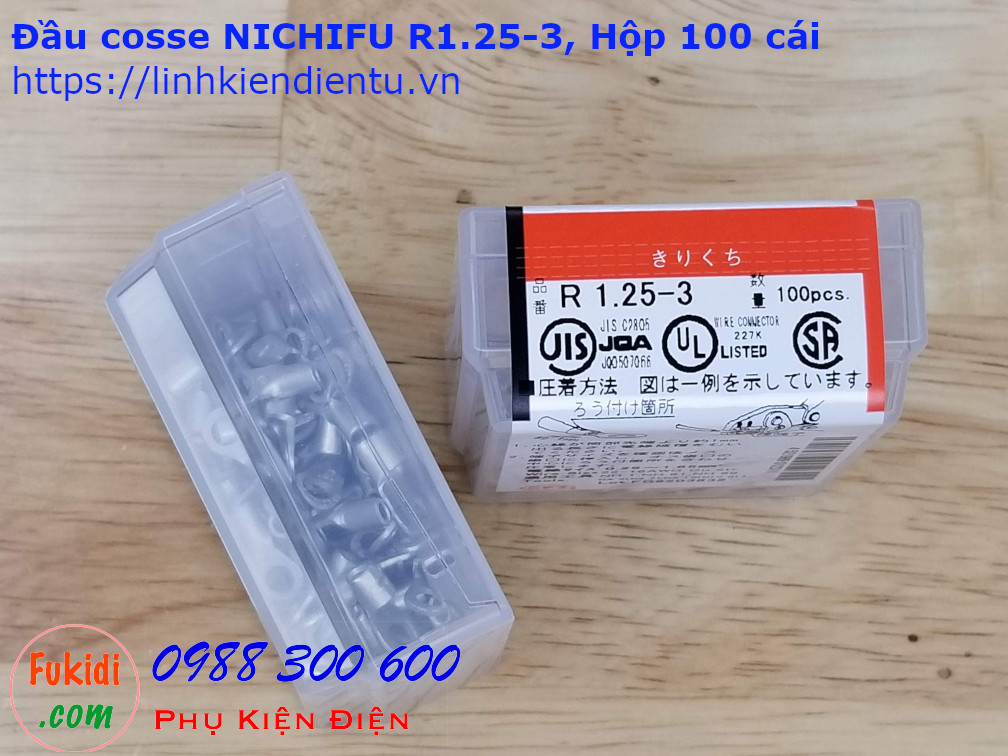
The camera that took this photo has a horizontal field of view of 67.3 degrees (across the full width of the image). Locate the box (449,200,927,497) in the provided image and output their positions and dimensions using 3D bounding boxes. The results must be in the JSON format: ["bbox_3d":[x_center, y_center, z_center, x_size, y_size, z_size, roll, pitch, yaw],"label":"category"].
[{"bbox_3d":[0.022,-0.003,0.106,0.060,0.026,0.030,-1,63,-4],"label":"box"}]

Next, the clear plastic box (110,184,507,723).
[{"bbox_3d":[-0.024,0.011,0.094,0.026,0.026,0.060,-25,68,-16],"label":"clear plastic box"}]

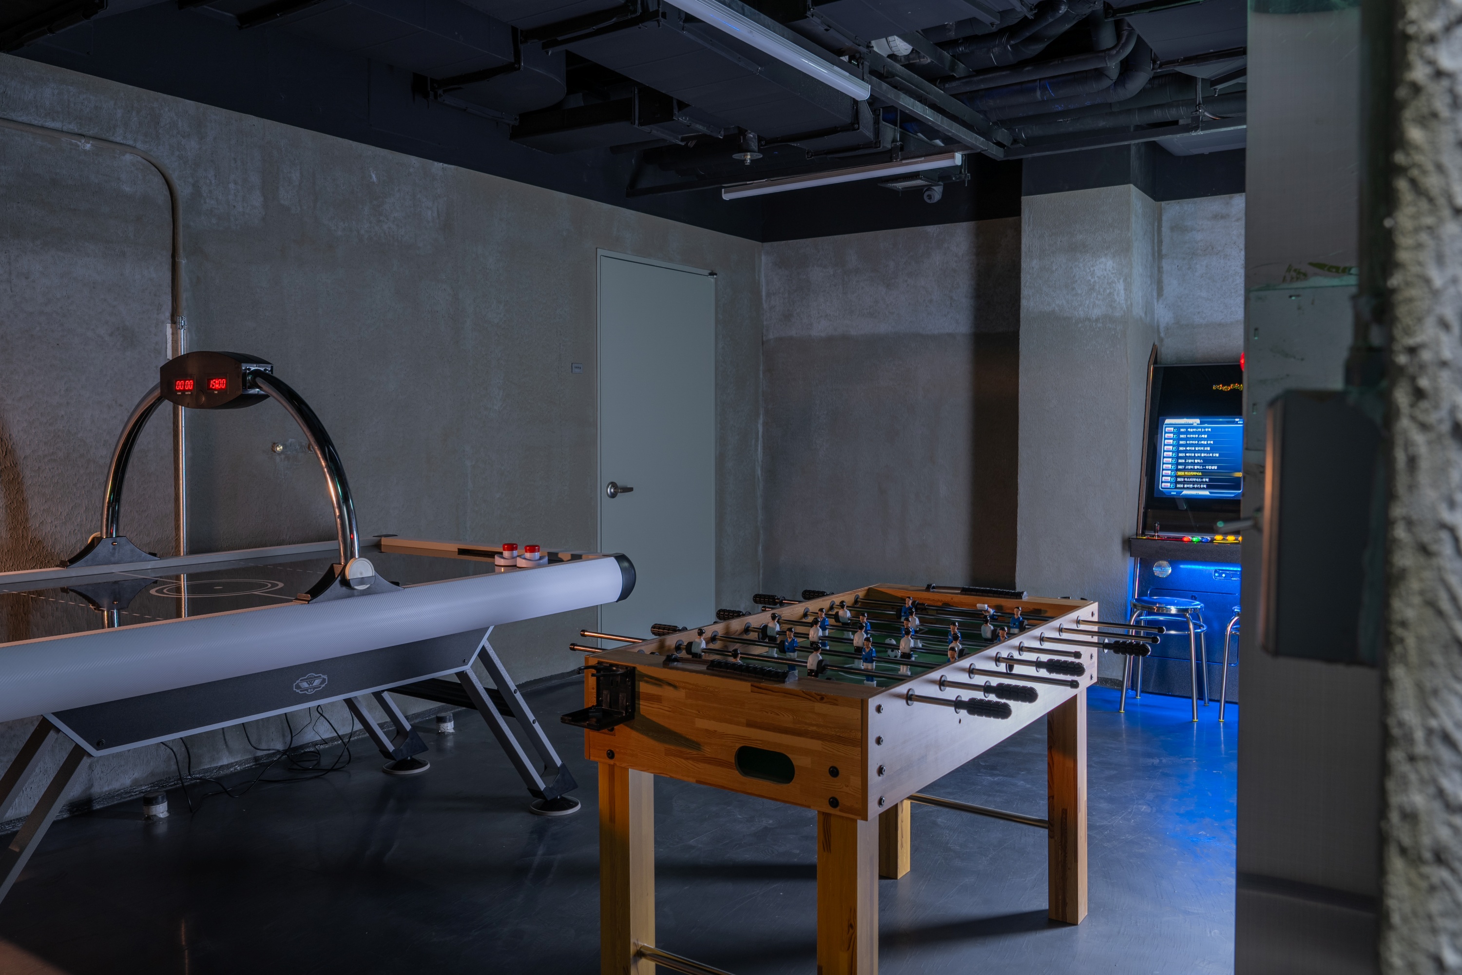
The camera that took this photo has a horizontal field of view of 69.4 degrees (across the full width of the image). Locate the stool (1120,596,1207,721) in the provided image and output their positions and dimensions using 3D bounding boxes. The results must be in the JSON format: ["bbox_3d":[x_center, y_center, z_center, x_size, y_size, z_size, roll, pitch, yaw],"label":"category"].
[{"bbox_3d":[1.885,0.732,4.567,0.320,0.457,0.320,2,4,31],"label":"stool"}]

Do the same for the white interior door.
[{"bbox_3d":[-0.387,-0.170,5.825,0.070,2.110,0.980,2,4,36],"label":"white interior door"}]

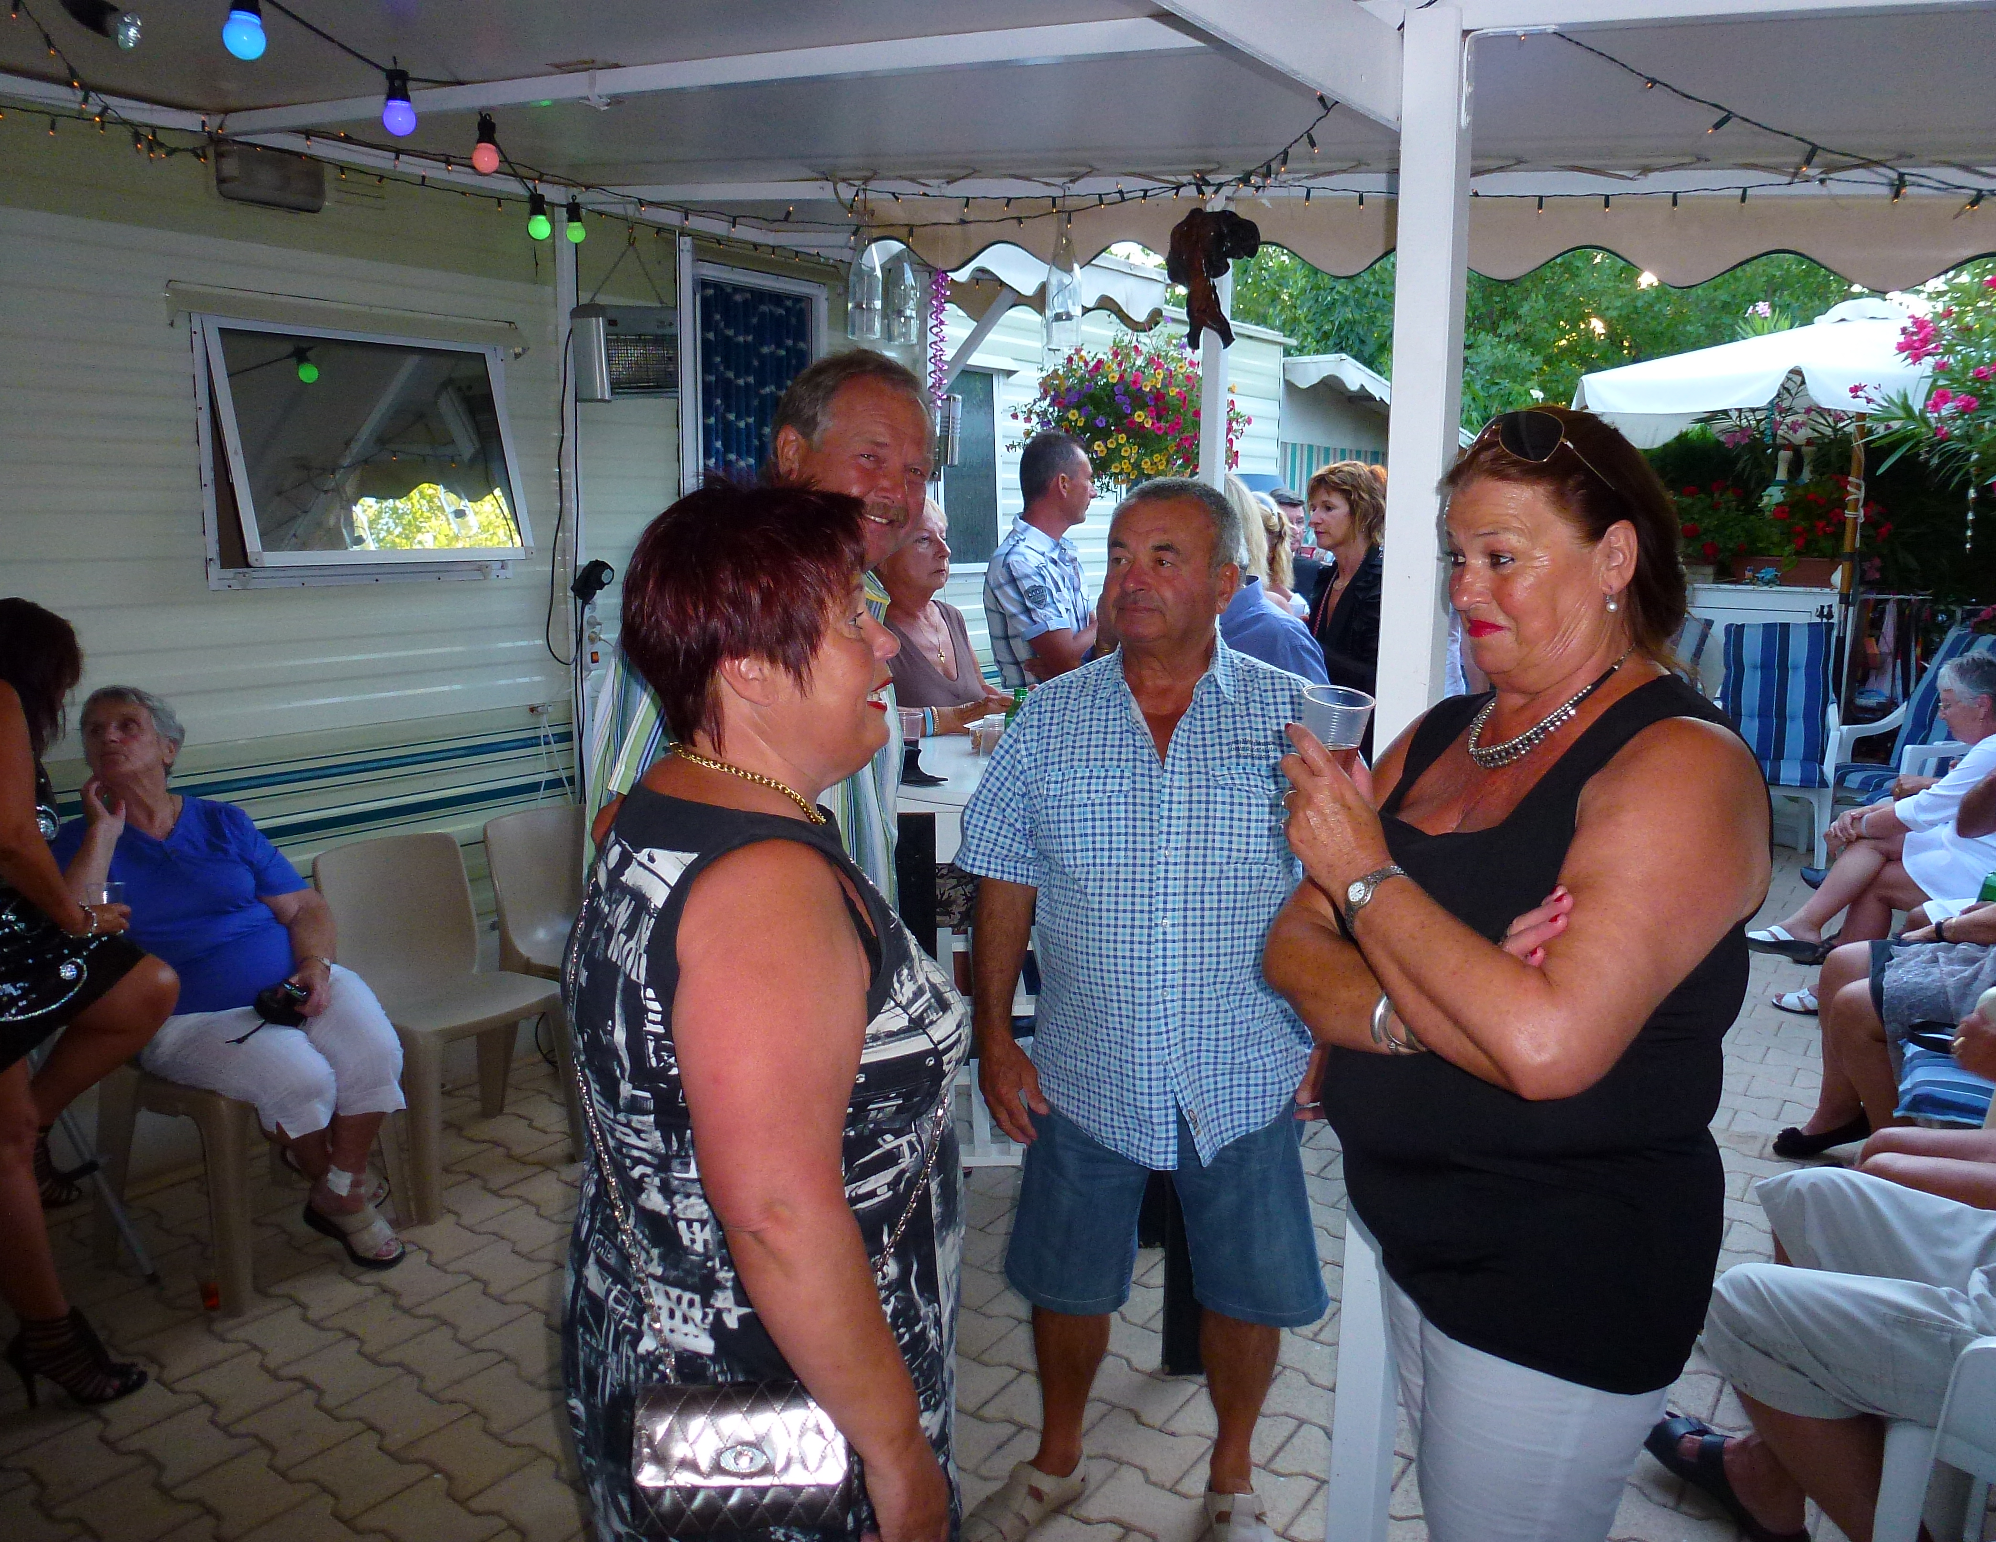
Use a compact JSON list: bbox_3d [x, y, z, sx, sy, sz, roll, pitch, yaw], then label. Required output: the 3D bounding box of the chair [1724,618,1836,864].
[{"bbox_3d":[3.603,-0.150,6.731,0.580,1.100,0.660,4,10,18],"label":"chair"}]

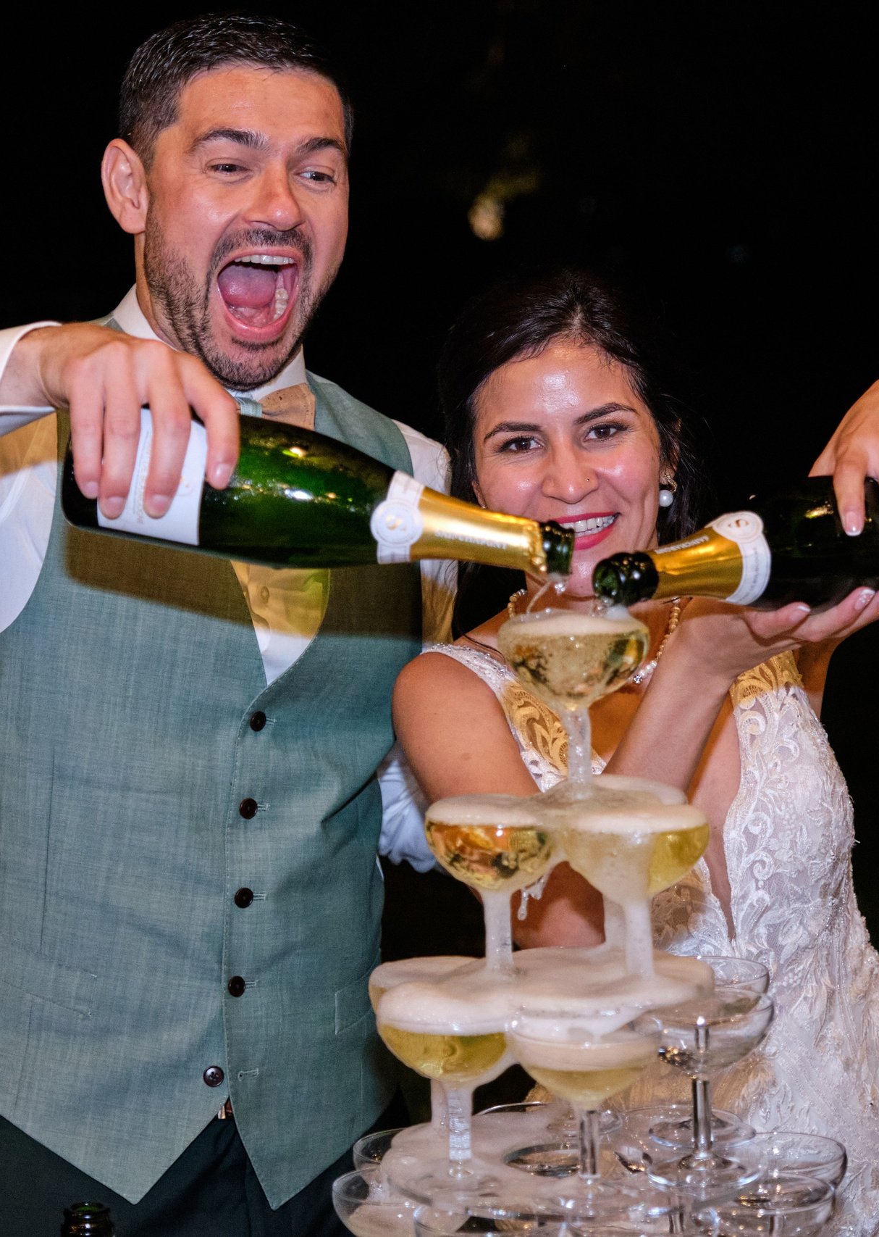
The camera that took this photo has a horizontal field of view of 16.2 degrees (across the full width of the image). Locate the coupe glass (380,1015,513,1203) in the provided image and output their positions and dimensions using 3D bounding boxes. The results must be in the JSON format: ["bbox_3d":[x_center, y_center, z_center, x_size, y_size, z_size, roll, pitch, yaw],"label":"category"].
[{"bbox_3d":[0.011,0.302,1.942,0.094,0.109,0.094,-2,5,0],"label":"coupe glass"}]

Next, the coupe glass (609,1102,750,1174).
[{"bbox_3d":[0.162,0.393,2.077,0.094,0.109,0.094,-2,5,0],"label":"coupe glass"}]

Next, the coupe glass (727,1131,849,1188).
[{"bbox_3d":[0.218,0.398,1.998,0.094,0.109,0.094,-2,5,0],"label":"coupe glass"}]

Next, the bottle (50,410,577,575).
[{"bbox_3d":[-0.071,-0.070,1.919,0.315,0.088,0.088,10,5,-3],"label":"bottle"}]

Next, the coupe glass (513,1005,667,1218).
[{"bbox_3d":[0.091,0.304,1.886,0.094,0.109,0.094,-2,5,0],"label":"coupe glass"}]

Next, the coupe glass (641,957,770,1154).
[{"bbox_3d":[0.172,0.287,2.039,0.094,0.109,0.094,-2,5,0],"label":"coupe glass"}]

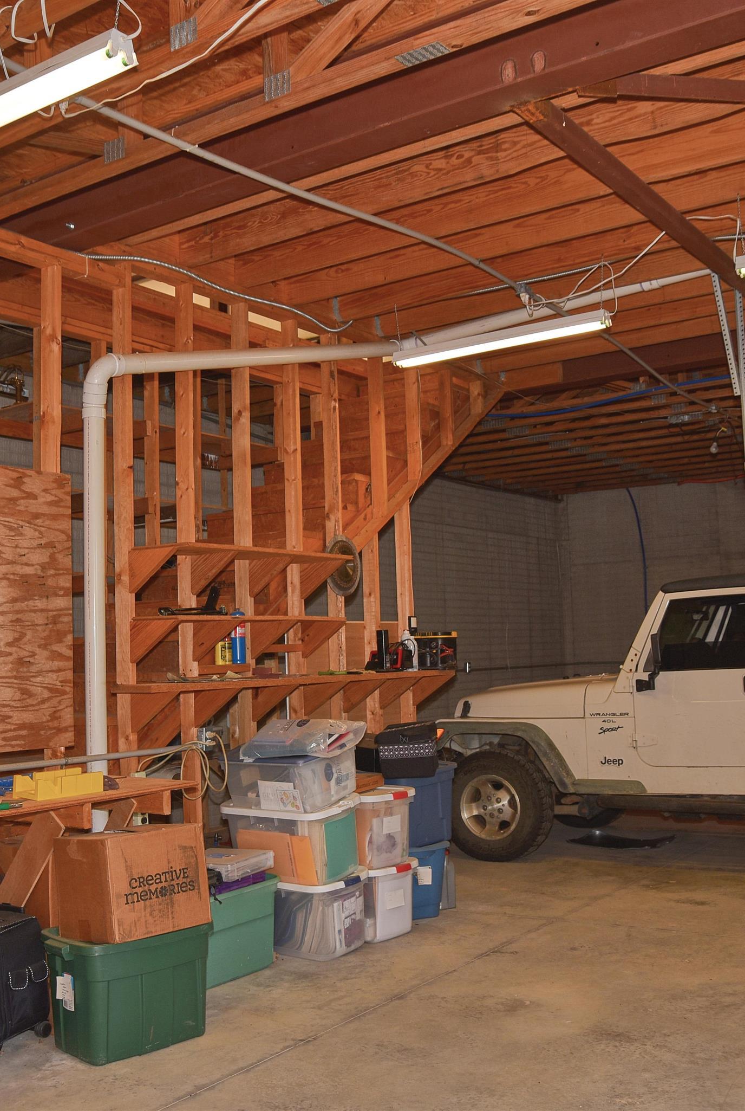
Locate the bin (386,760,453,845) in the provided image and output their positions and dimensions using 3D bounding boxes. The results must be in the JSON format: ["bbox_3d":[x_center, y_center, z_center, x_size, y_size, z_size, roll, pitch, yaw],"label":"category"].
[{"bbox_3d":[0.115,1.278,5.690,0.570,0.400,0.410,-6,-6,39],"label":"bin"}]

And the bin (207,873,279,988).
[{"bbox_3d":[-0.722,1.611,4.775,0.400,0.355,0.570,-5,-5,36],"label":"bin"}]

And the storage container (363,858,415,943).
[{"bbox_3d":[-0.128,1.671,5.433,0.580,0.350,0.410,-5,-6,35],"label":"storage container"}]

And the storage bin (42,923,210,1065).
[{"bbox_3d":[-0.877,1.546,4.007,0.385,0.380,0.535,-6,-6,43],"label":"storage bin"}]

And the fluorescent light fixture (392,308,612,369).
[{"bbox_3d":[0.644,-1.113,5.774,1.230,0.090,0.120,-5,-5,35],"label":"fluorescent light fixture"}]

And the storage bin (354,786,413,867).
[{"bbox_3d":[-0.089,1.315,5.346,0.520,0.335,0.370,-5,-5,36],"label":"storage bin"}]

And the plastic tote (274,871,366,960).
[{"bbox_3d":[-0.352,1.635,5.101,0.580,0.335,0.410,-4,-5,31],"label":"plastic tote"}]

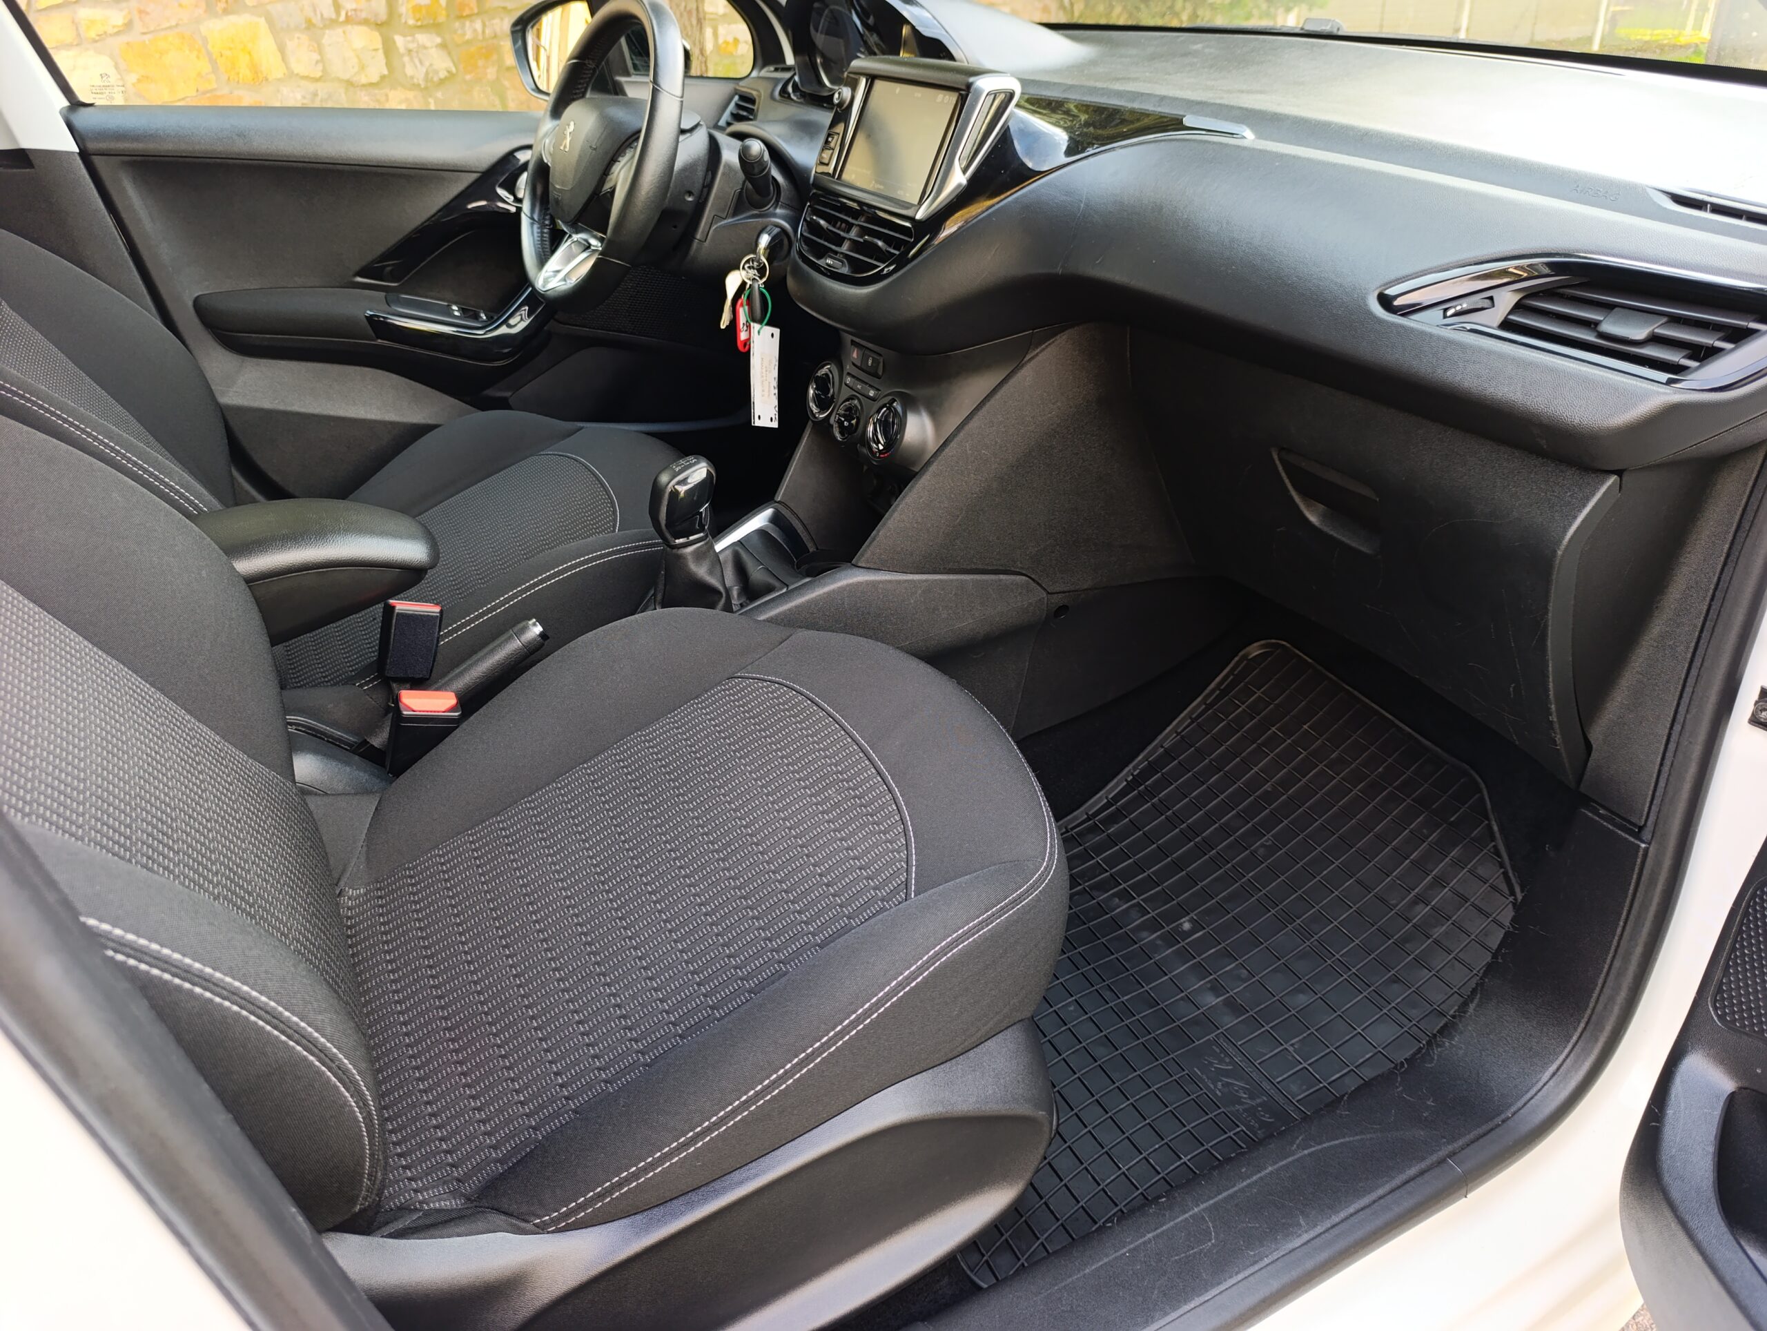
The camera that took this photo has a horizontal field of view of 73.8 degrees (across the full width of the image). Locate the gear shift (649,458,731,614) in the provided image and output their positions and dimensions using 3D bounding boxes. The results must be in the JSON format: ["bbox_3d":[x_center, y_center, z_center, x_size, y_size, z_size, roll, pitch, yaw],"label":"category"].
[{"bbox_3d":[-0.184,-0.119,1.123,0.072,0.150,0.062,-12,33,-27],"label":"gear shift"}]

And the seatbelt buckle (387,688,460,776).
[{"bbox_3d":[-0.370,0.064,0.950,0.049,0.075,0.027,-1,30,-33],"label":"seatbelt buckle"}]

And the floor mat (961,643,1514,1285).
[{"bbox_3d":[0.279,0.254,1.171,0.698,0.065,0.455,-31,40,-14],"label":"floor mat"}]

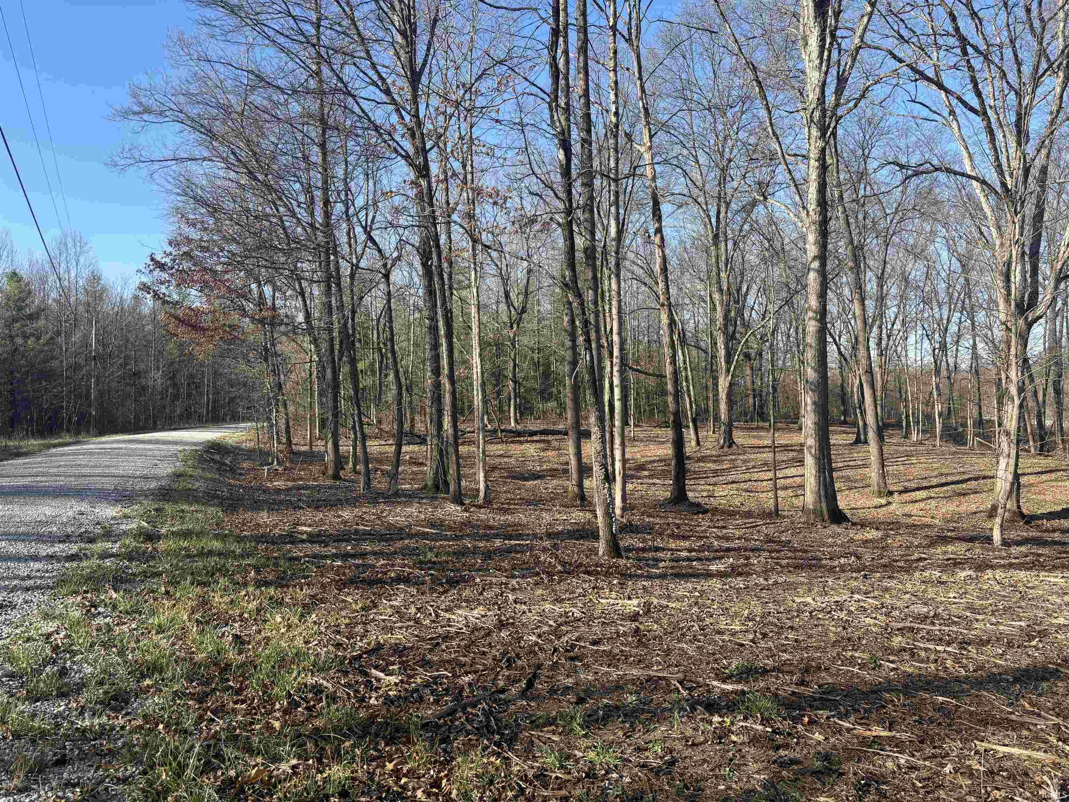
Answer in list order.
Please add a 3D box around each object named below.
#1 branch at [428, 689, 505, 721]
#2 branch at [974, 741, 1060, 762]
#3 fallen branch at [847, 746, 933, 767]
[{"bbox_3d":[-0.356,1.627,4.309,0.065,0.050,0.501,-1,-1,45],"label":"branch"},{"bbox_3d":[2.242,1.631,3.738,0.337,0.028,0.042,0,-1,34],"label":"branch"},{"bbox_3d":[1.629,1.633,3.688,0.364,0.022,0.038,0,-1,31],"label":"fallen branch"}]

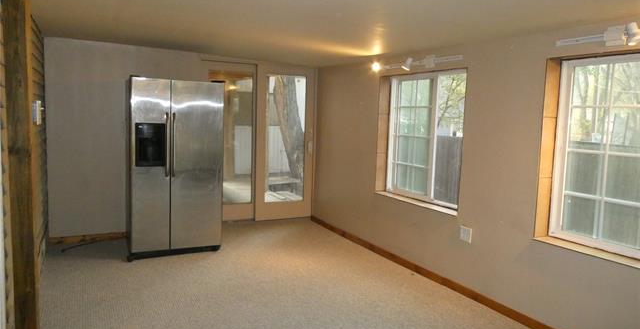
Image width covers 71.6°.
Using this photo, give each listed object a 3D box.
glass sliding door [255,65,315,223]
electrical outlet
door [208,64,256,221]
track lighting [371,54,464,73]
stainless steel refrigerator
[{"bbox_3d":[-0.454,-0.283,5.875,0.849,2.029,0.050,-1,6,-27],"label":"glass sliding door"},{"bbox_3d":[1.188,0.570,3.607,0.012,0.117,0.117,-1,6,-27],"label":"electrical outlet"},{"bbox_3d":[-1.111,-0.275,5.621,0.745,2.015,0.050,-1,6,-27],"label":"door"},{"bbox_3d":[0.857,-0.915,4.081,0.130,0.120,1.180,-1,6,-27],"label":"track lighting"},{"bbox_3d":[-1.514,0.020,4.589,0.857,1.722,0.790,-1,6,-26],"label":"stainless steel refrigerator"}]

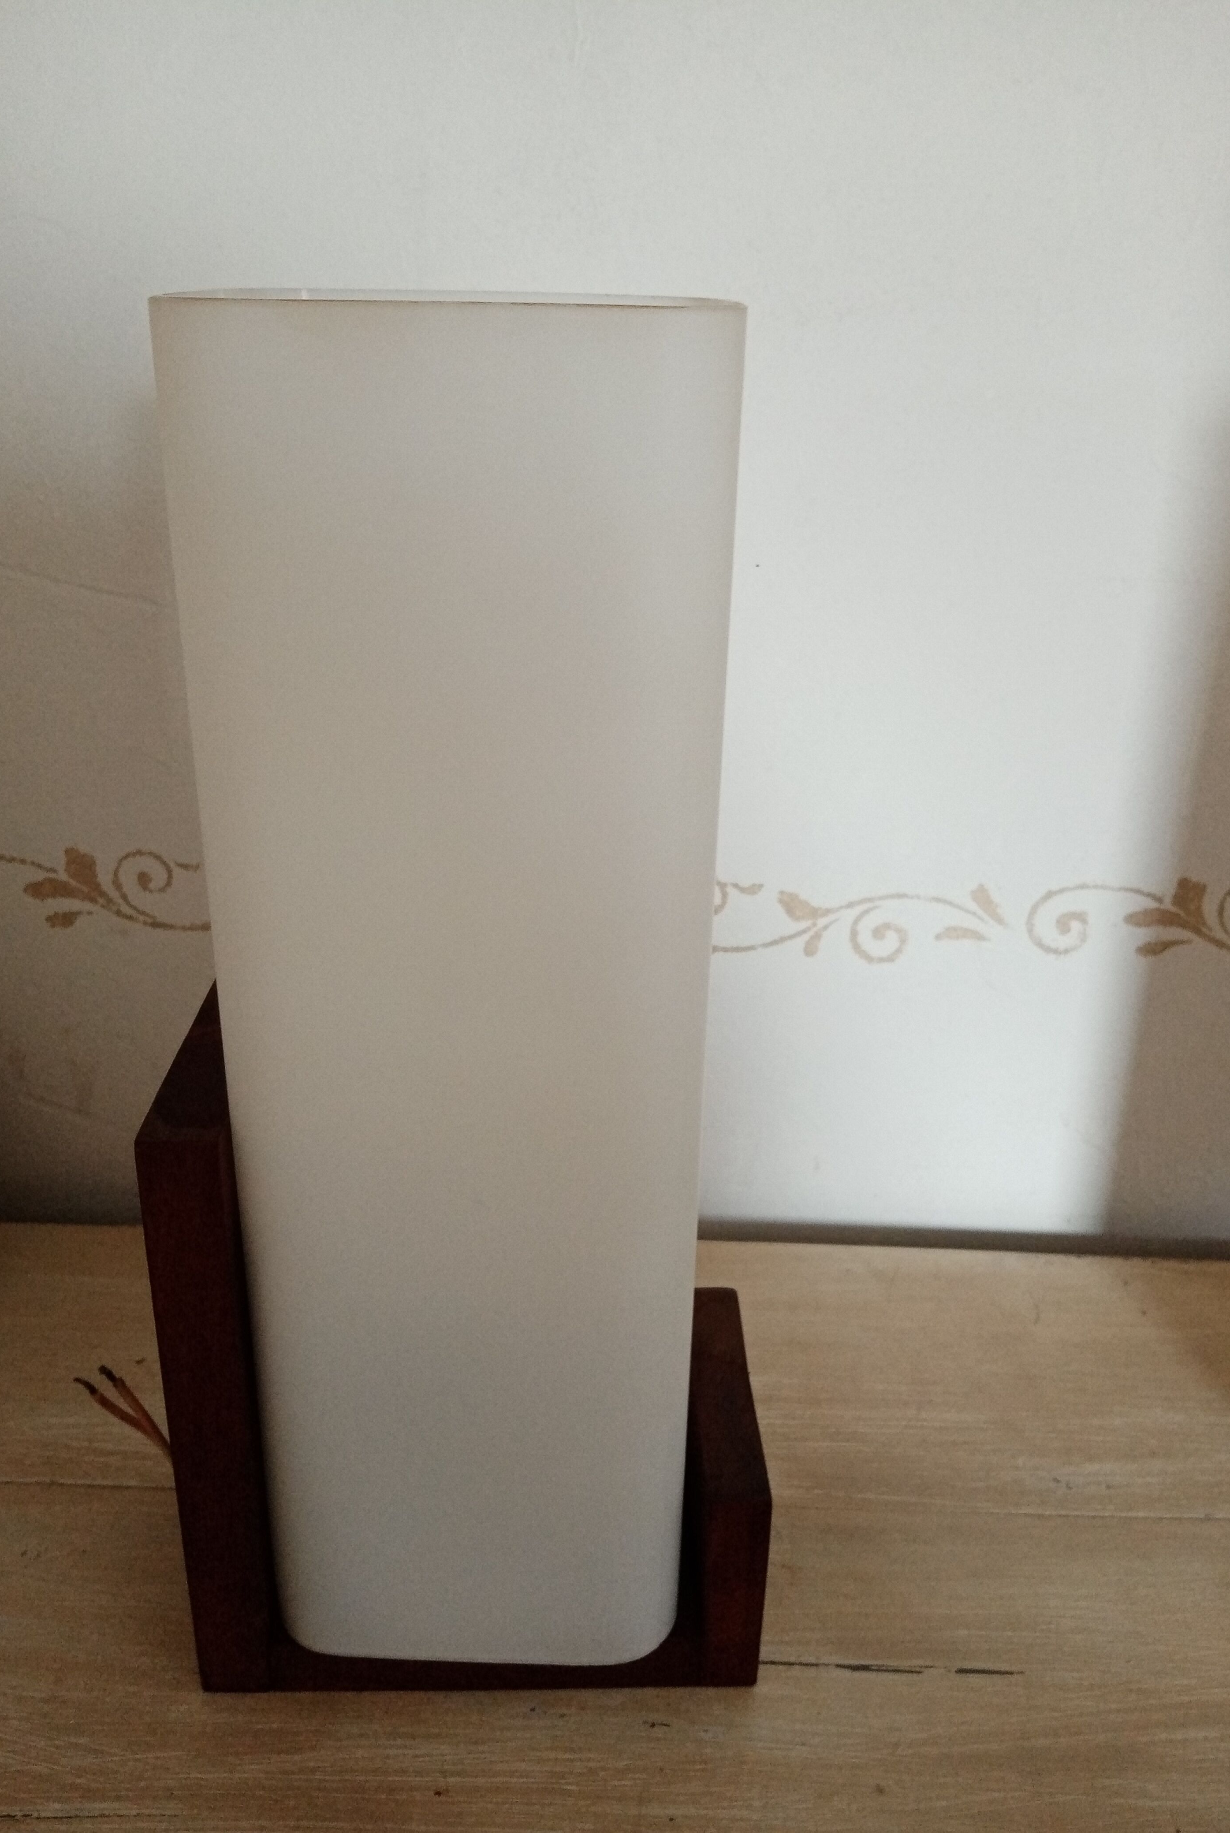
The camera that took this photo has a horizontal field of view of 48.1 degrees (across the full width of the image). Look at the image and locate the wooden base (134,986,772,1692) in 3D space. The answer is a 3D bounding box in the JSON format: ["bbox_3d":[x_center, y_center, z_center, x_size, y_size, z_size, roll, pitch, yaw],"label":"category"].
[{"bbox_3d":[-0.037,0.121,0.405,0.160,0.185,0.090,1,23,-2],"label":"wooden base"}]

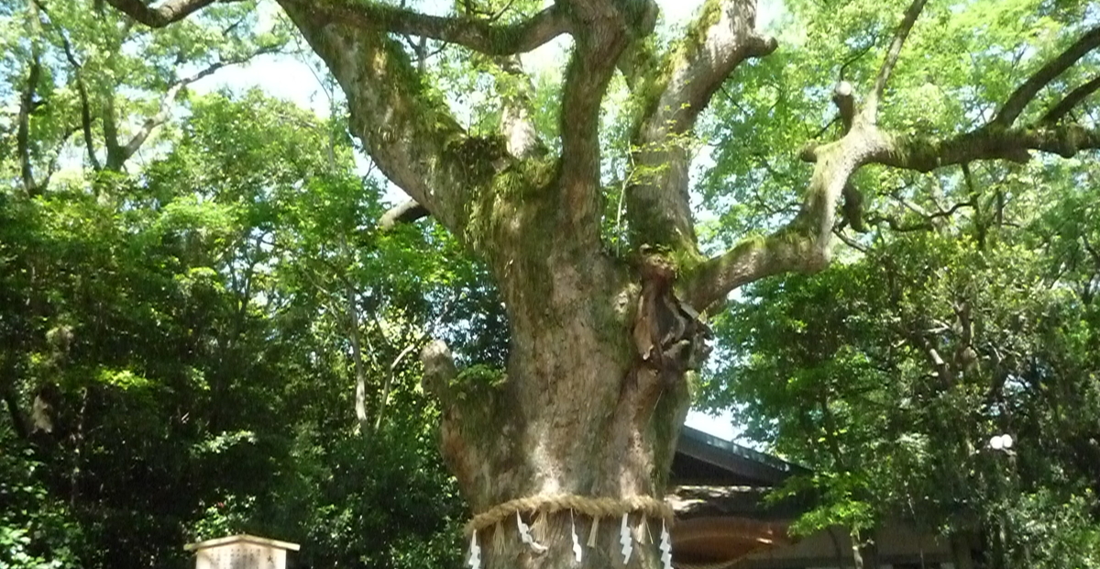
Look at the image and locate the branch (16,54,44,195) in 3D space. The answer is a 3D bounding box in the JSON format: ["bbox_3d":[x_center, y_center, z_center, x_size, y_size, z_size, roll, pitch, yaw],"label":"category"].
[{"bbox_3d":[-12.512,-3.854,22.969,0.500,3.300,0.500,-2,-18,0],"label":"branch"}]

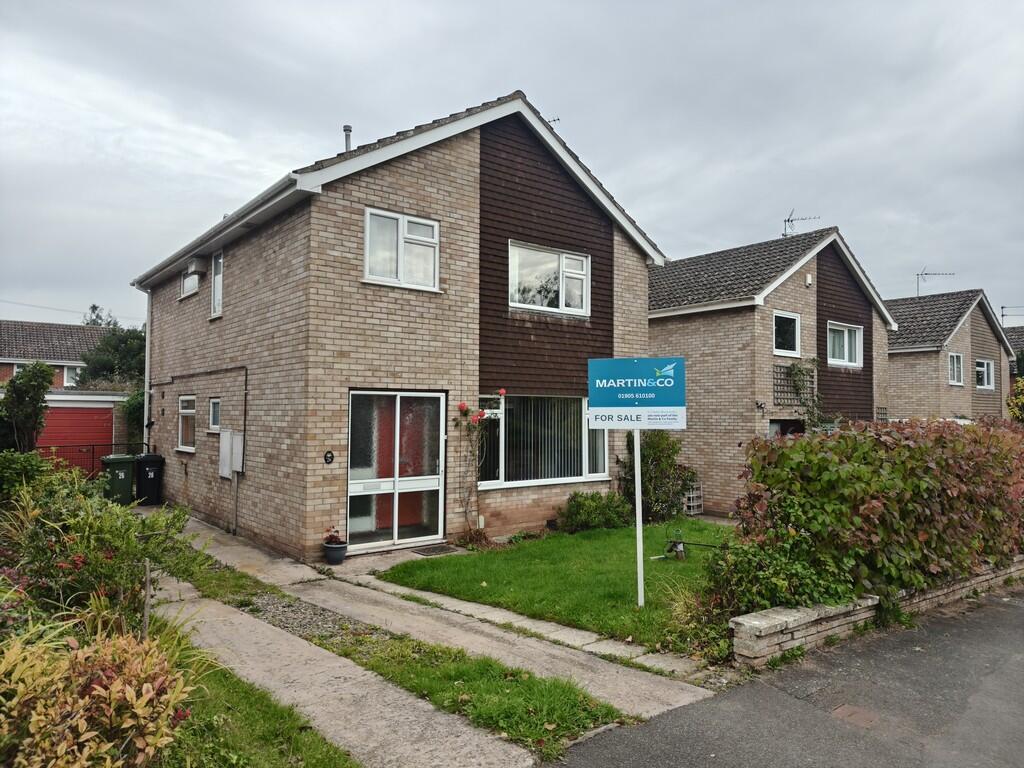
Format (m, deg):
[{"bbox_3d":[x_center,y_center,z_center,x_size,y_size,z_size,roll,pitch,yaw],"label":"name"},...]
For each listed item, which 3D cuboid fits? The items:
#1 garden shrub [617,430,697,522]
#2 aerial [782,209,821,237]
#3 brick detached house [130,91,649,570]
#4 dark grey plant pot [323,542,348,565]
[{"bbox_3d":[2.634,1.609,12.402,1.400,1.680,1.250,2,-3,-39],"label":"garden shrub"},{"bbox_3d":[7.480,-4.166,17.550,0.900,0.740,0.420,-1,-2,17],"label":"aerial"},{"bbox_3d":[-2.896,-1.024,14.281,7.397,6.962,9.492,2,-3,-39],"label":"brick detached house"},{"bbox_3d":[-2.173,2.101,8.400,0.300,0.235,0.300,0,-2,0],"label":"dark grey plant pot"}]

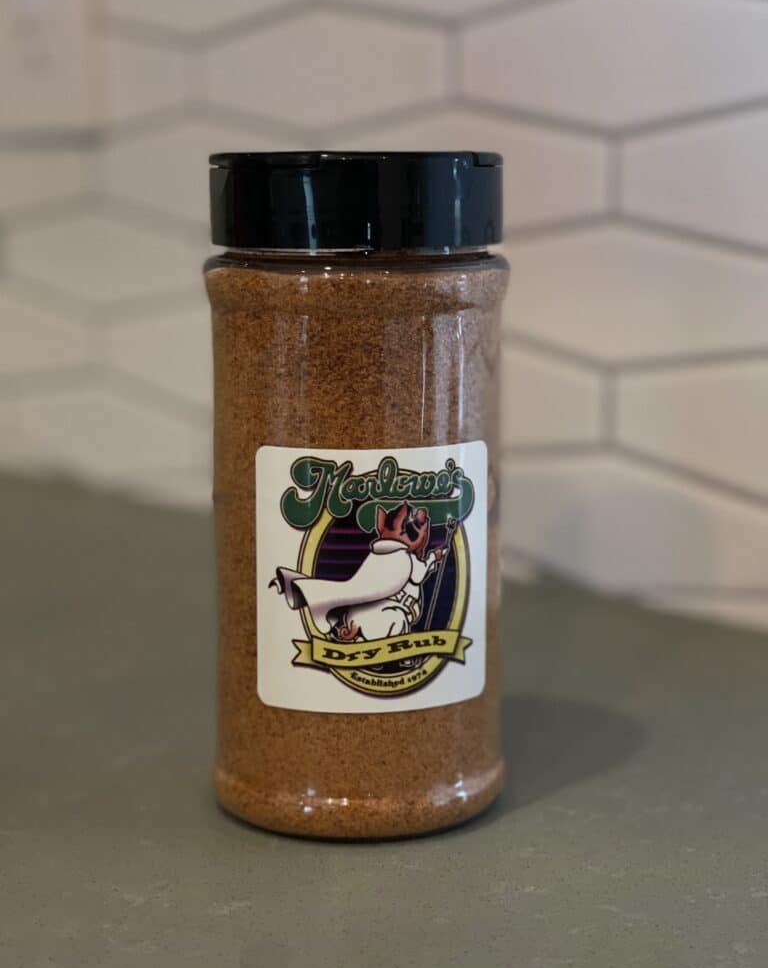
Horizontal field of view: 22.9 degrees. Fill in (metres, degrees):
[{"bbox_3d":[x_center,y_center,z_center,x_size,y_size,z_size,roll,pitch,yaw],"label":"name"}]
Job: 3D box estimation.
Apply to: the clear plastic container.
[{"bbox_3d":[-0.006,0.000,0.454,0.071,0.156,0.071,-2,10,-10],"label":"clear plastic container"}]

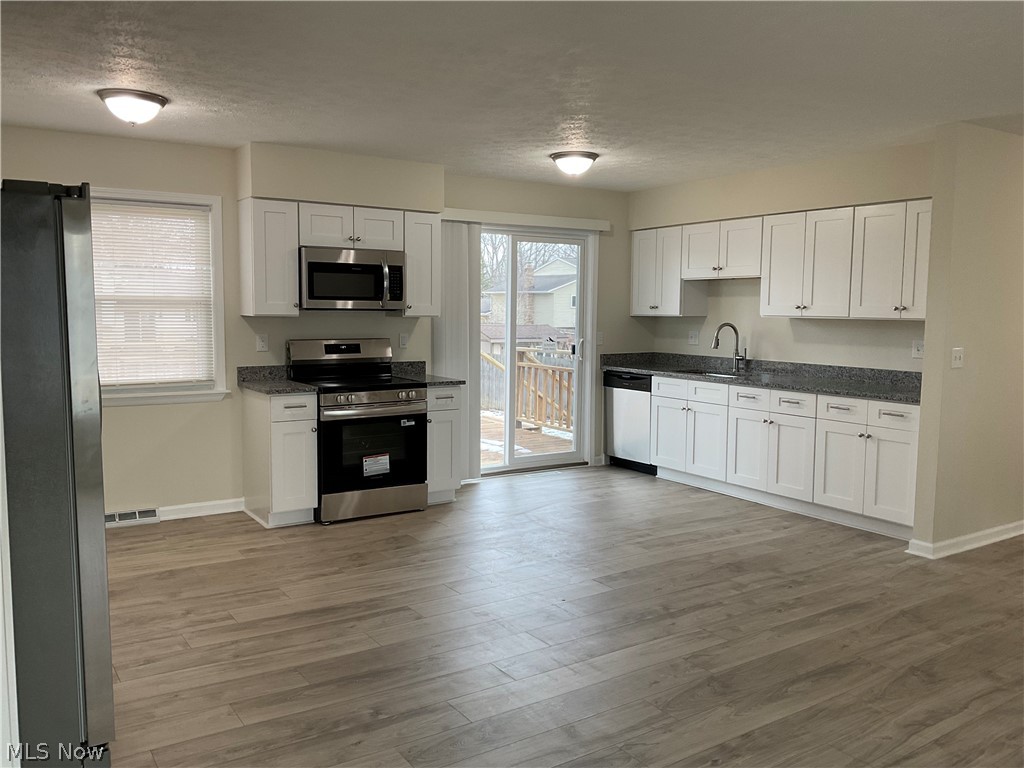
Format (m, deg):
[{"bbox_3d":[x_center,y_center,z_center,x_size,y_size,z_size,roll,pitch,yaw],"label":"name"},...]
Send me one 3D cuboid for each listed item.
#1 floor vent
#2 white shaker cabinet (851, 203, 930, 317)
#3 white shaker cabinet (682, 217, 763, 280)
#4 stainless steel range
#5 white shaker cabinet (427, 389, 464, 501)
[{"bbox_3d":[-2.525,0.870,5.497,0.514,0.106,0.050,-3,6,-34],"label":"floor vent"},{"bbox_3d":[2.661,-0.798,5.619,0.321,0.757,0.764,-3,6,-34],"label":"white shaker cabinet"},{"bbox_3d":[1.789,-1.073,6.908,0.321,0.453,0.843,-3,6,-34],"label":"white shaker cabinet"},{"bbox_3d":[-1.079,0.292,5.999,0.764,1.183,0.724,-3,6,-33],"label":"stainless steel range"},{"bbox_3d":[-0.668,0.422,6.350,0.303,0.868,0.627,-3,6,-34],"label":"white shaker cabinet"}]

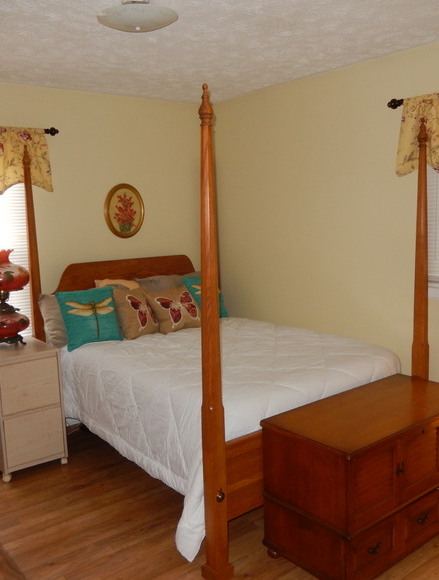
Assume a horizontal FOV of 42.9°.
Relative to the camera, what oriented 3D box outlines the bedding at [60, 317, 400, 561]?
[{"bbox_3d":[-0.075,0.670,3.536,1.645,0.652,1.866,-8,10,-38],"label":"bedding"}]

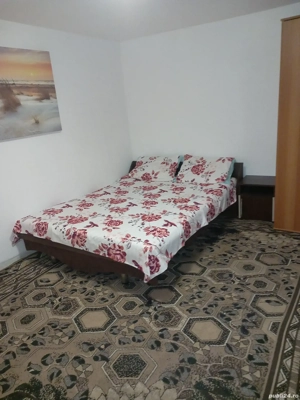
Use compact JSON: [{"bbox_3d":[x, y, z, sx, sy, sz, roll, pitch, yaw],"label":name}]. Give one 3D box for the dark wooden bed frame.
[{"bbox_3d":[-0.083,0.077,3.443,1.619,0.566,2.132,6,21,31],"label":"dark wooden bed frame"}]

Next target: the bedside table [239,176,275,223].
[{"bbox_3d":[1.288,-0.019,3.615,0.417,0.408,0.428,6,21,31],"label":"bedside table"}]

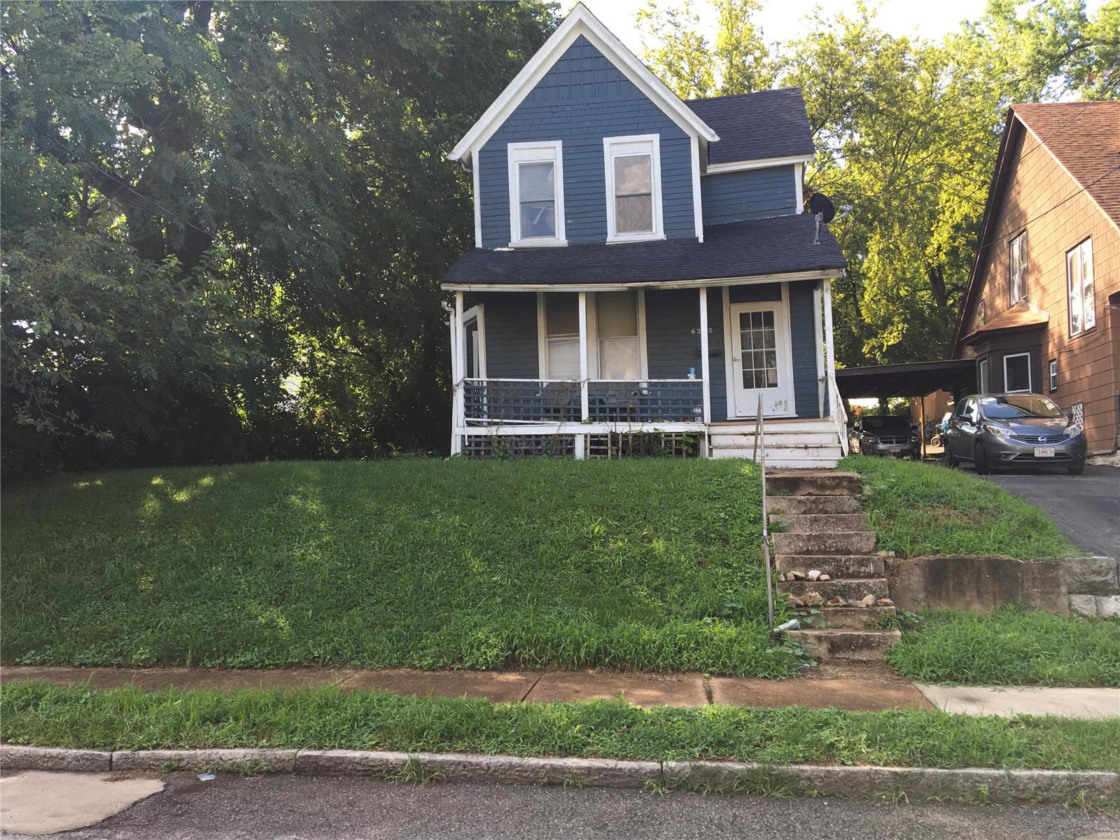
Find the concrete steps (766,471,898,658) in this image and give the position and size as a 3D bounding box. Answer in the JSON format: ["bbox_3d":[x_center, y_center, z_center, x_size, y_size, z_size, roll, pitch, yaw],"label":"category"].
[{"bbox_3d":[2.434,1.273,8.755,0.930,1.538,1.880,-2,-6,6],"label":"concrete steps"}]

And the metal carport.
[{"bbox_3d":[10.315,-0.012,29.814,4.321,2.575,5.800,-2,-6,6],"label":"metal carport"}]

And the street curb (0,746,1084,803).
[{"bbox_3d":[-0.185,1.917,5.139,6.260,0.140,0.180,-1,-5,6],"label":"street curb"}]

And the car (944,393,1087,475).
[{"bbox_3d":[8.270,0.205,17.250,1.700,1.530,4.150,-2,0,11],"label":"car"}]

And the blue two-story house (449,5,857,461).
[{"bbox_3d":[1.723,-3.071,19.796,6.324,8.792,11.000,-2,-6,6],"label":"blue two-story house"}]

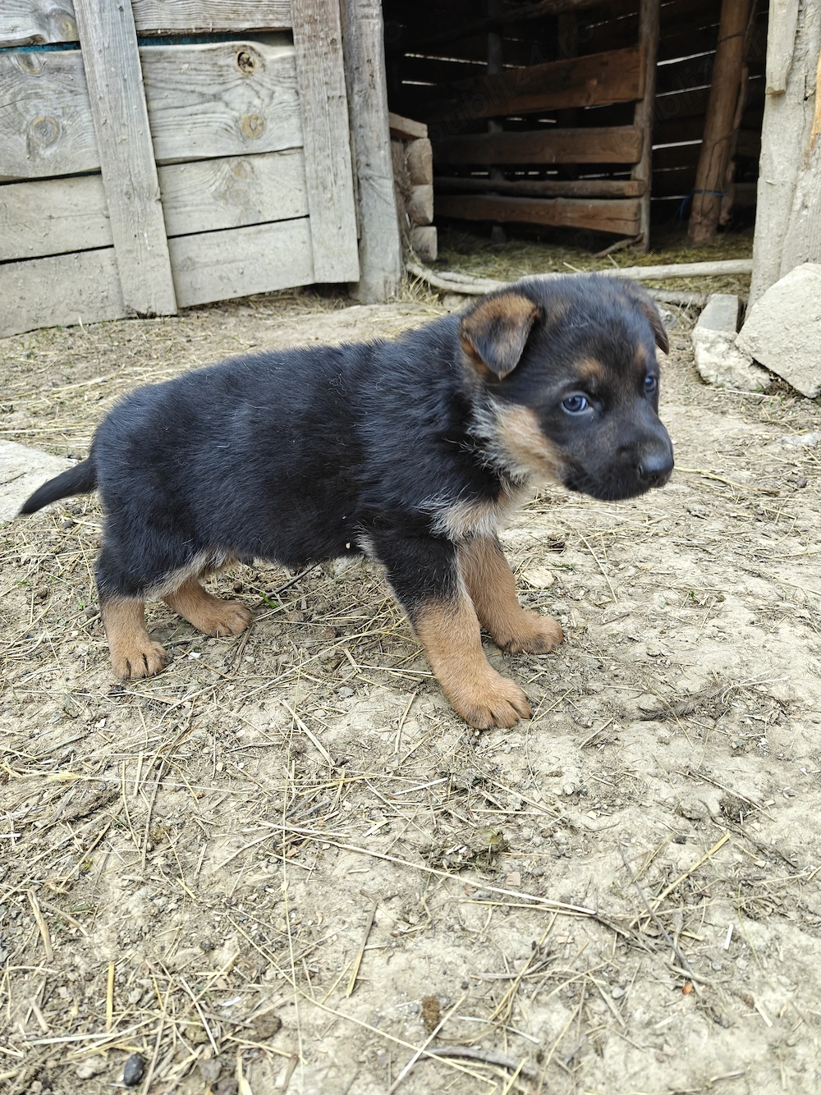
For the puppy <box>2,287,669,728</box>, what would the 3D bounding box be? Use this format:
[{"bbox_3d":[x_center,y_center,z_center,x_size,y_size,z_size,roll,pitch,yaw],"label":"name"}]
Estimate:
[{"bbox_3d":[-0.085,-0.037,0.551,0.487,0.291,0.180,3,27,13],"label":"puppy"}]

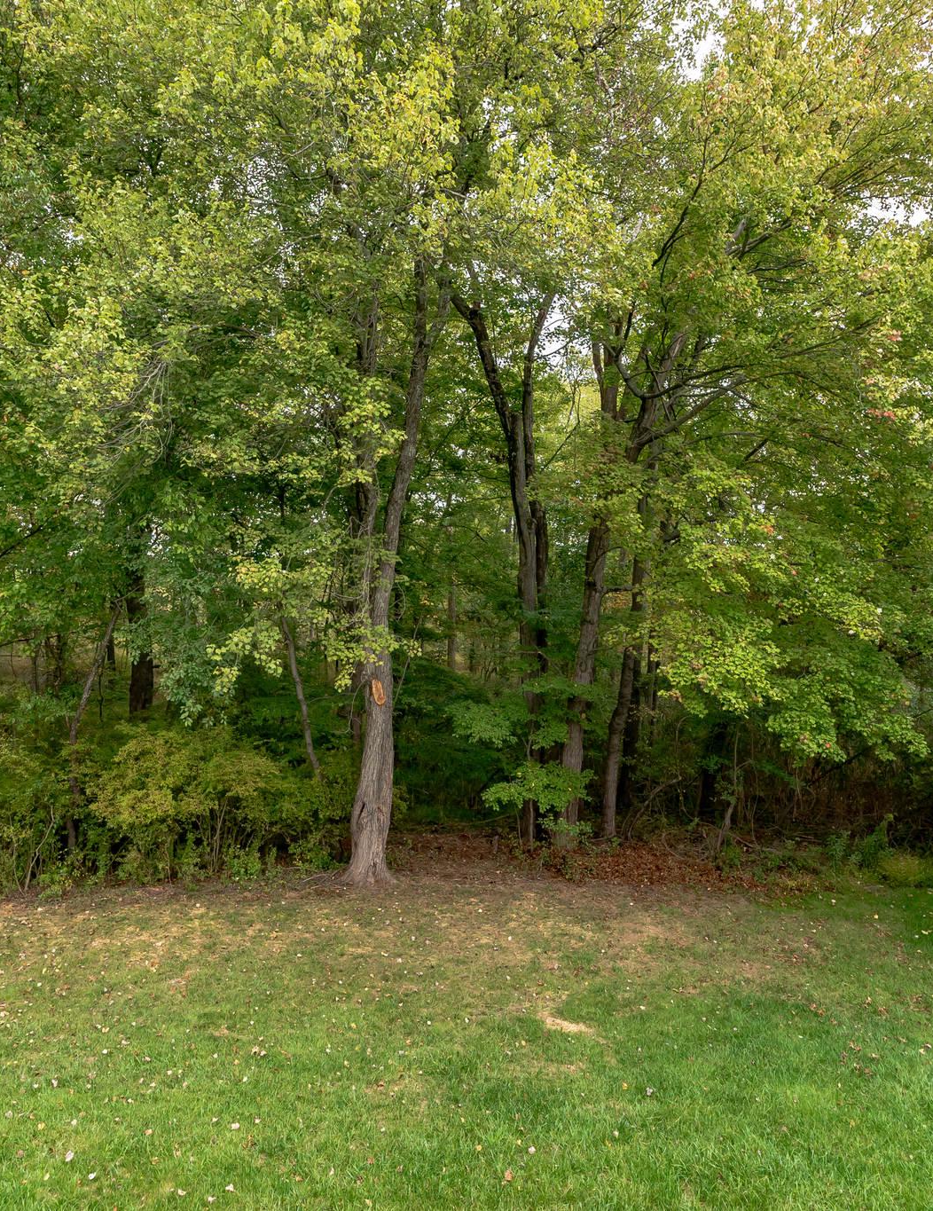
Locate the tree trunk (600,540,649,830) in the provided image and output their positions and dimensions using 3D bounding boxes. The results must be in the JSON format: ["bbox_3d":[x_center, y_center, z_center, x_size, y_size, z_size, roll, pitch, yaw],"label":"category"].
[{"bbox_3d":[2.772,1.473,14.200,0.874,5.194,0.600,0,0,0],"label":"tree trunk"}]

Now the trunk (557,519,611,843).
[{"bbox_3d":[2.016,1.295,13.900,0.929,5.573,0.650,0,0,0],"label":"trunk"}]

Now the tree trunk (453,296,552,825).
[{"bbox_3d":[0.658,-0.734,14.400,1.747,9.571,1.000,0,0,0],"label":"tree trunk"}]

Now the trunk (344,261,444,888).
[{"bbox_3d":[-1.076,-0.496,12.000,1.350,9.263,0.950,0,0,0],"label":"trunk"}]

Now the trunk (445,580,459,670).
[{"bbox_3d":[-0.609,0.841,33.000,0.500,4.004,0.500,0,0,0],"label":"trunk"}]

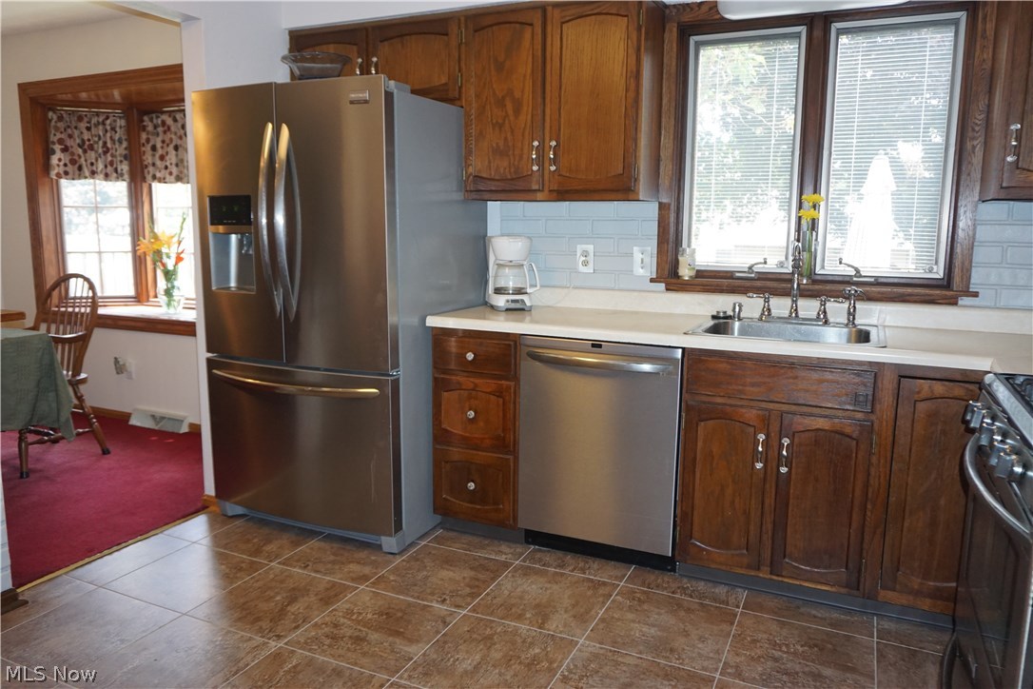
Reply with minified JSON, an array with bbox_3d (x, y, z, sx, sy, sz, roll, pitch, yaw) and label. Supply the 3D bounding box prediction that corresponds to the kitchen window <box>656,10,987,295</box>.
[{"bbox_3d":[1.111,-0.753,2.727,1.120,1.130,0.100,4,9,24],"label":"kitchen window"}]

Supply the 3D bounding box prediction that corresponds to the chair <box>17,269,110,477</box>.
[{"bbox_3d":[-2.600,0.129,3.890,0.570,1.000,0.570,4,9,24],"label":"chair"}]

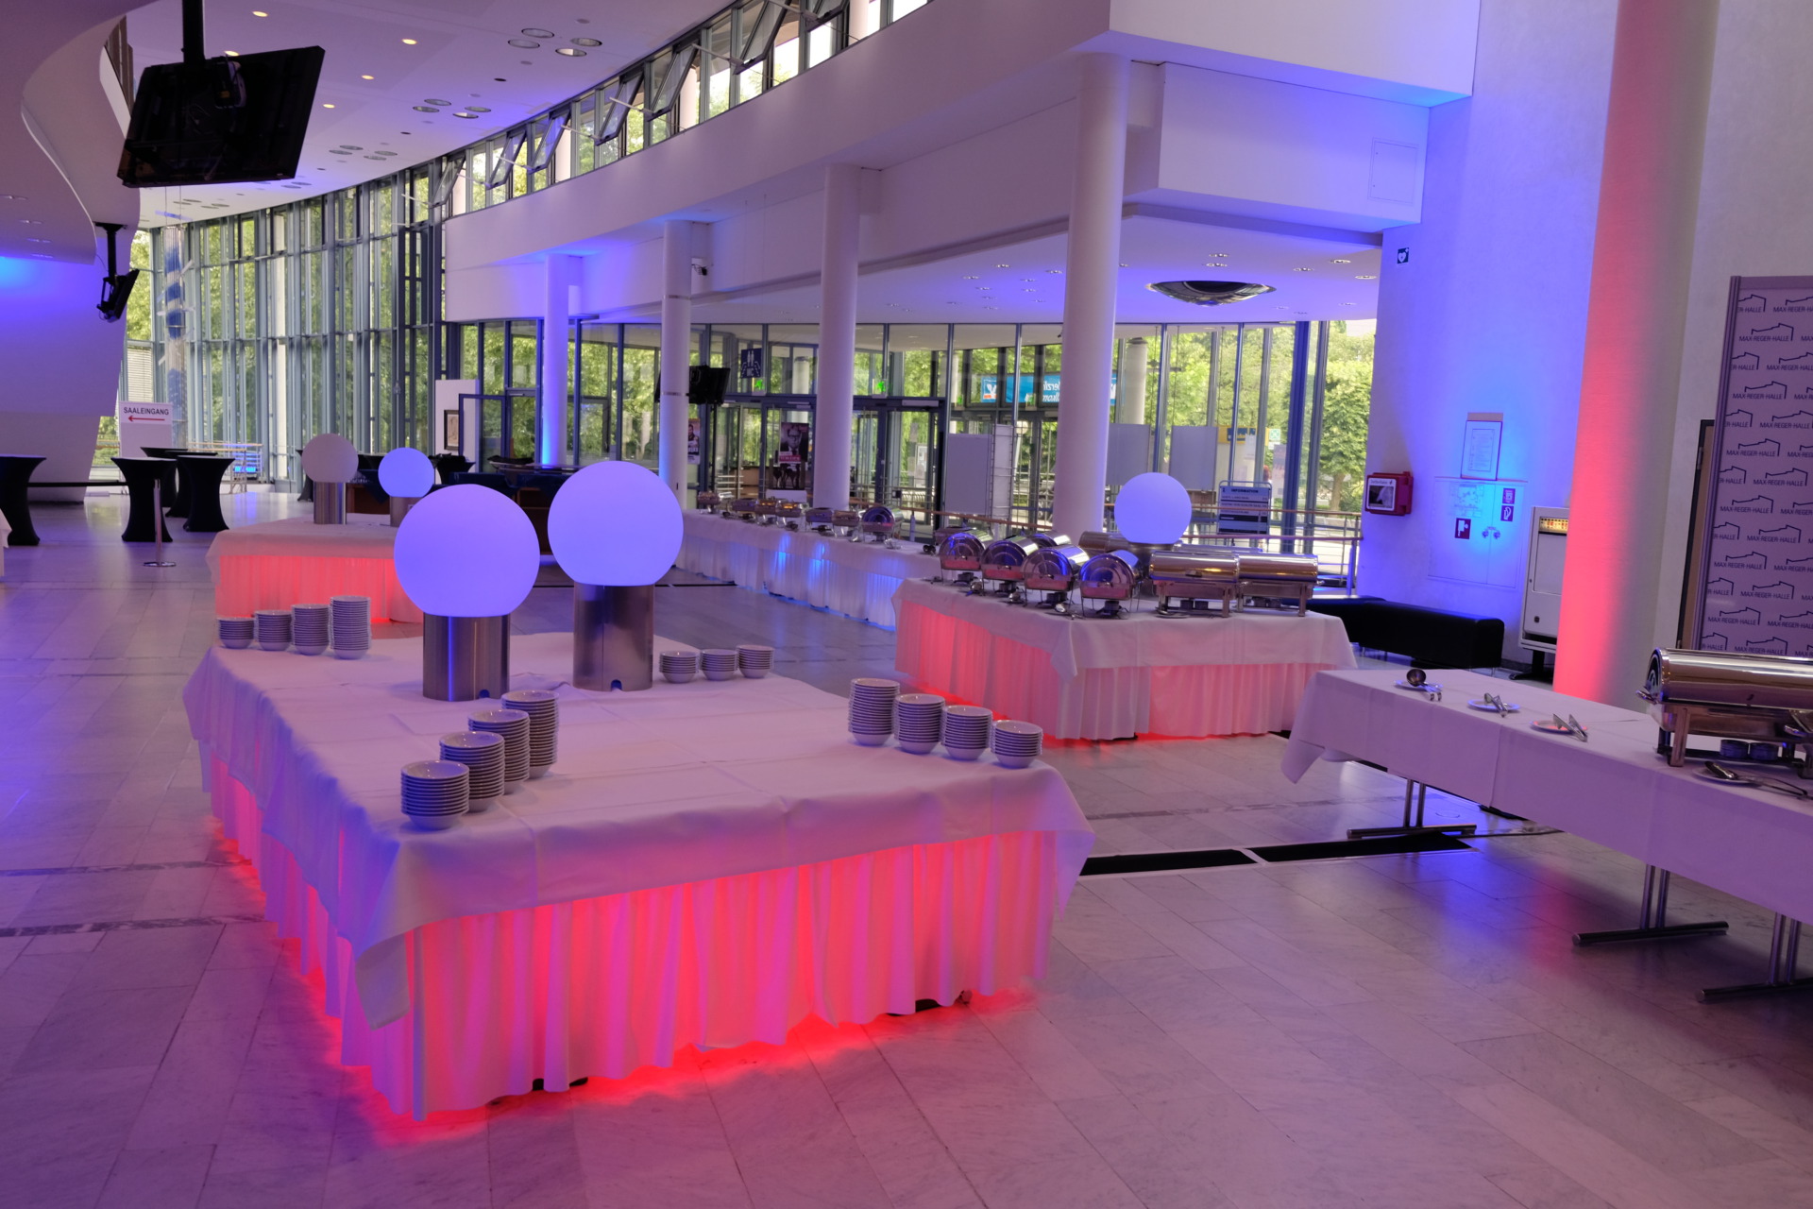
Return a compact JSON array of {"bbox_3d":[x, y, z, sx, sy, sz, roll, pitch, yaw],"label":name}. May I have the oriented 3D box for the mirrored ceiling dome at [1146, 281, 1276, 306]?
[{"bbox_3d":[4.053,-4.083,18.087,1.710,0.230,1.710,4,7,12],"label":"mirrored ceiling dome"}]

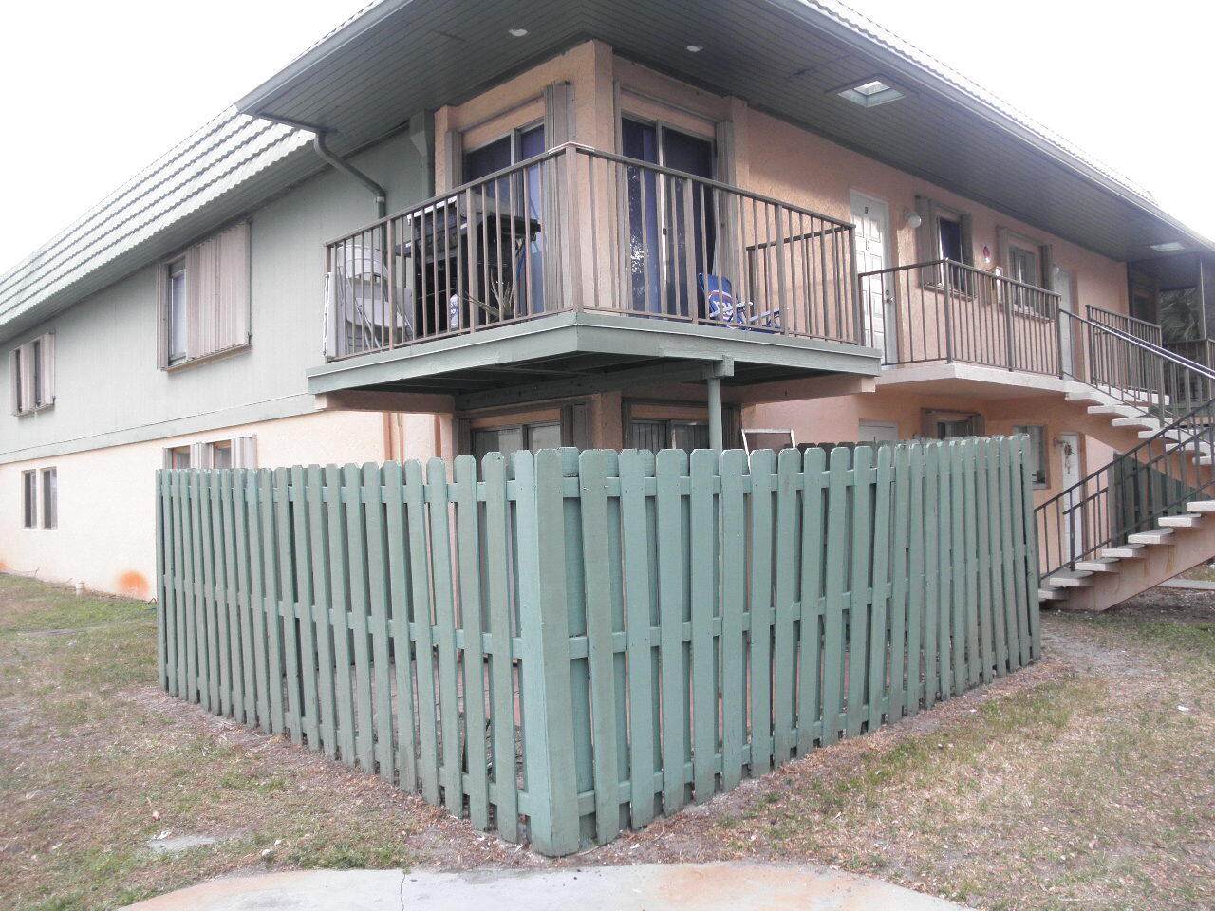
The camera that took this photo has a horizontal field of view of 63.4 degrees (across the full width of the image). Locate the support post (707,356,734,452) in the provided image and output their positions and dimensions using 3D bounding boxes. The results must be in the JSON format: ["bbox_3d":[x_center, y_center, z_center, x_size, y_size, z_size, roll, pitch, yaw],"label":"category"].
[{"bbox_3d":[0.797,0.582,7.087,0.099,2.319,0.100,-3,-1,44],"label":"support post"}]

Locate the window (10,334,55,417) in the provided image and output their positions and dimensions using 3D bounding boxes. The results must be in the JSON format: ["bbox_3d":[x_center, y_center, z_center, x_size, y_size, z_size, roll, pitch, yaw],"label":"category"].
[{"bbox_3d":[-11.229,-1.586,19.201,2.450,1.420,0.160,-3,-1,44],"label":"window"}]

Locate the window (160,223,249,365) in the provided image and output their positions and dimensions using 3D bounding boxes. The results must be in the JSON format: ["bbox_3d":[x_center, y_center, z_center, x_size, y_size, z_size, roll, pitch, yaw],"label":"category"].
[{"bbox_3d":[-5.391,-2.145,13.180,2.550,1.550,0.160,-3,-1,44],"label":"window"}]

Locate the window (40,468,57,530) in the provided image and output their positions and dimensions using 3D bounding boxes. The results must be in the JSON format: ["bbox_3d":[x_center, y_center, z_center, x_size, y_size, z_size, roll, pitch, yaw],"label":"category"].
[{"bbox_3d":[-10.764,0.832,18.939,0.860,1.200,0.120,-3,-1,44],"label":"window"}]

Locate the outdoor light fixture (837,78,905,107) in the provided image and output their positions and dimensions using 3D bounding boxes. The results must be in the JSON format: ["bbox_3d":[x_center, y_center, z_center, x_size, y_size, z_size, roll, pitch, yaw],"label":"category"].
[{"bbox_3d":[2.481,-3.447,9.175,0.521,0.131,0.590,-3,-1,44],"label":"outdoor light fixture"}]

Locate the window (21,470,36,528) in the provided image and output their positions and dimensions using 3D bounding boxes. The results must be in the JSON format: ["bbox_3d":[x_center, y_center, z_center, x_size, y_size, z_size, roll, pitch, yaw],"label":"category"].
[{"bbox_3d":[-11.754,0.878,19.983,0.860,1.220,0.120,-3,-1,44],"label":"window"}]

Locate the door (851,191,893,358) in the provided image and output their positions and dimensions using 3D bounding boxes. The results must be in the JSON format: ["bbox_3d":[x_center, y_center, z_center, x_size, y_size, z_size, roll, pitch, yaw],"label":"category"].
[{"bbox_3d":[3.006,-1.938,11.089,0.090,2.012,0.927,-3,-1,44],"label":"door"}]

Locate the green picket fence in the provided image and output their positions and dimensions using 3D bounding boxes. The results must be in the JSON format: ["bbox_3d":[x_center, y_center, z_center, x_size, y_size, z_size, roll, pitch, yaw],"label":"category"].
[{"bbox_3d":[-0.110,0.899,7.776,4.742,1.786,5.122,-3,-1,44],"label":"green picket fence"}]

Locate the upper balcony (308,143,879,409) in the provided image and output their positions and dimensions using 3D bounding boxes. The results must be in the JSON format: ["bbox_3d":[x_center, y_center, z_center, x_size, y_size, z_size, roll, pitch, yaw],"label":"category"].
[{"bbox_3d":[-0.072,-1.194,8.498,3.391,1.455,3.751,-3,-1,44],"label":"upper balcony"}]

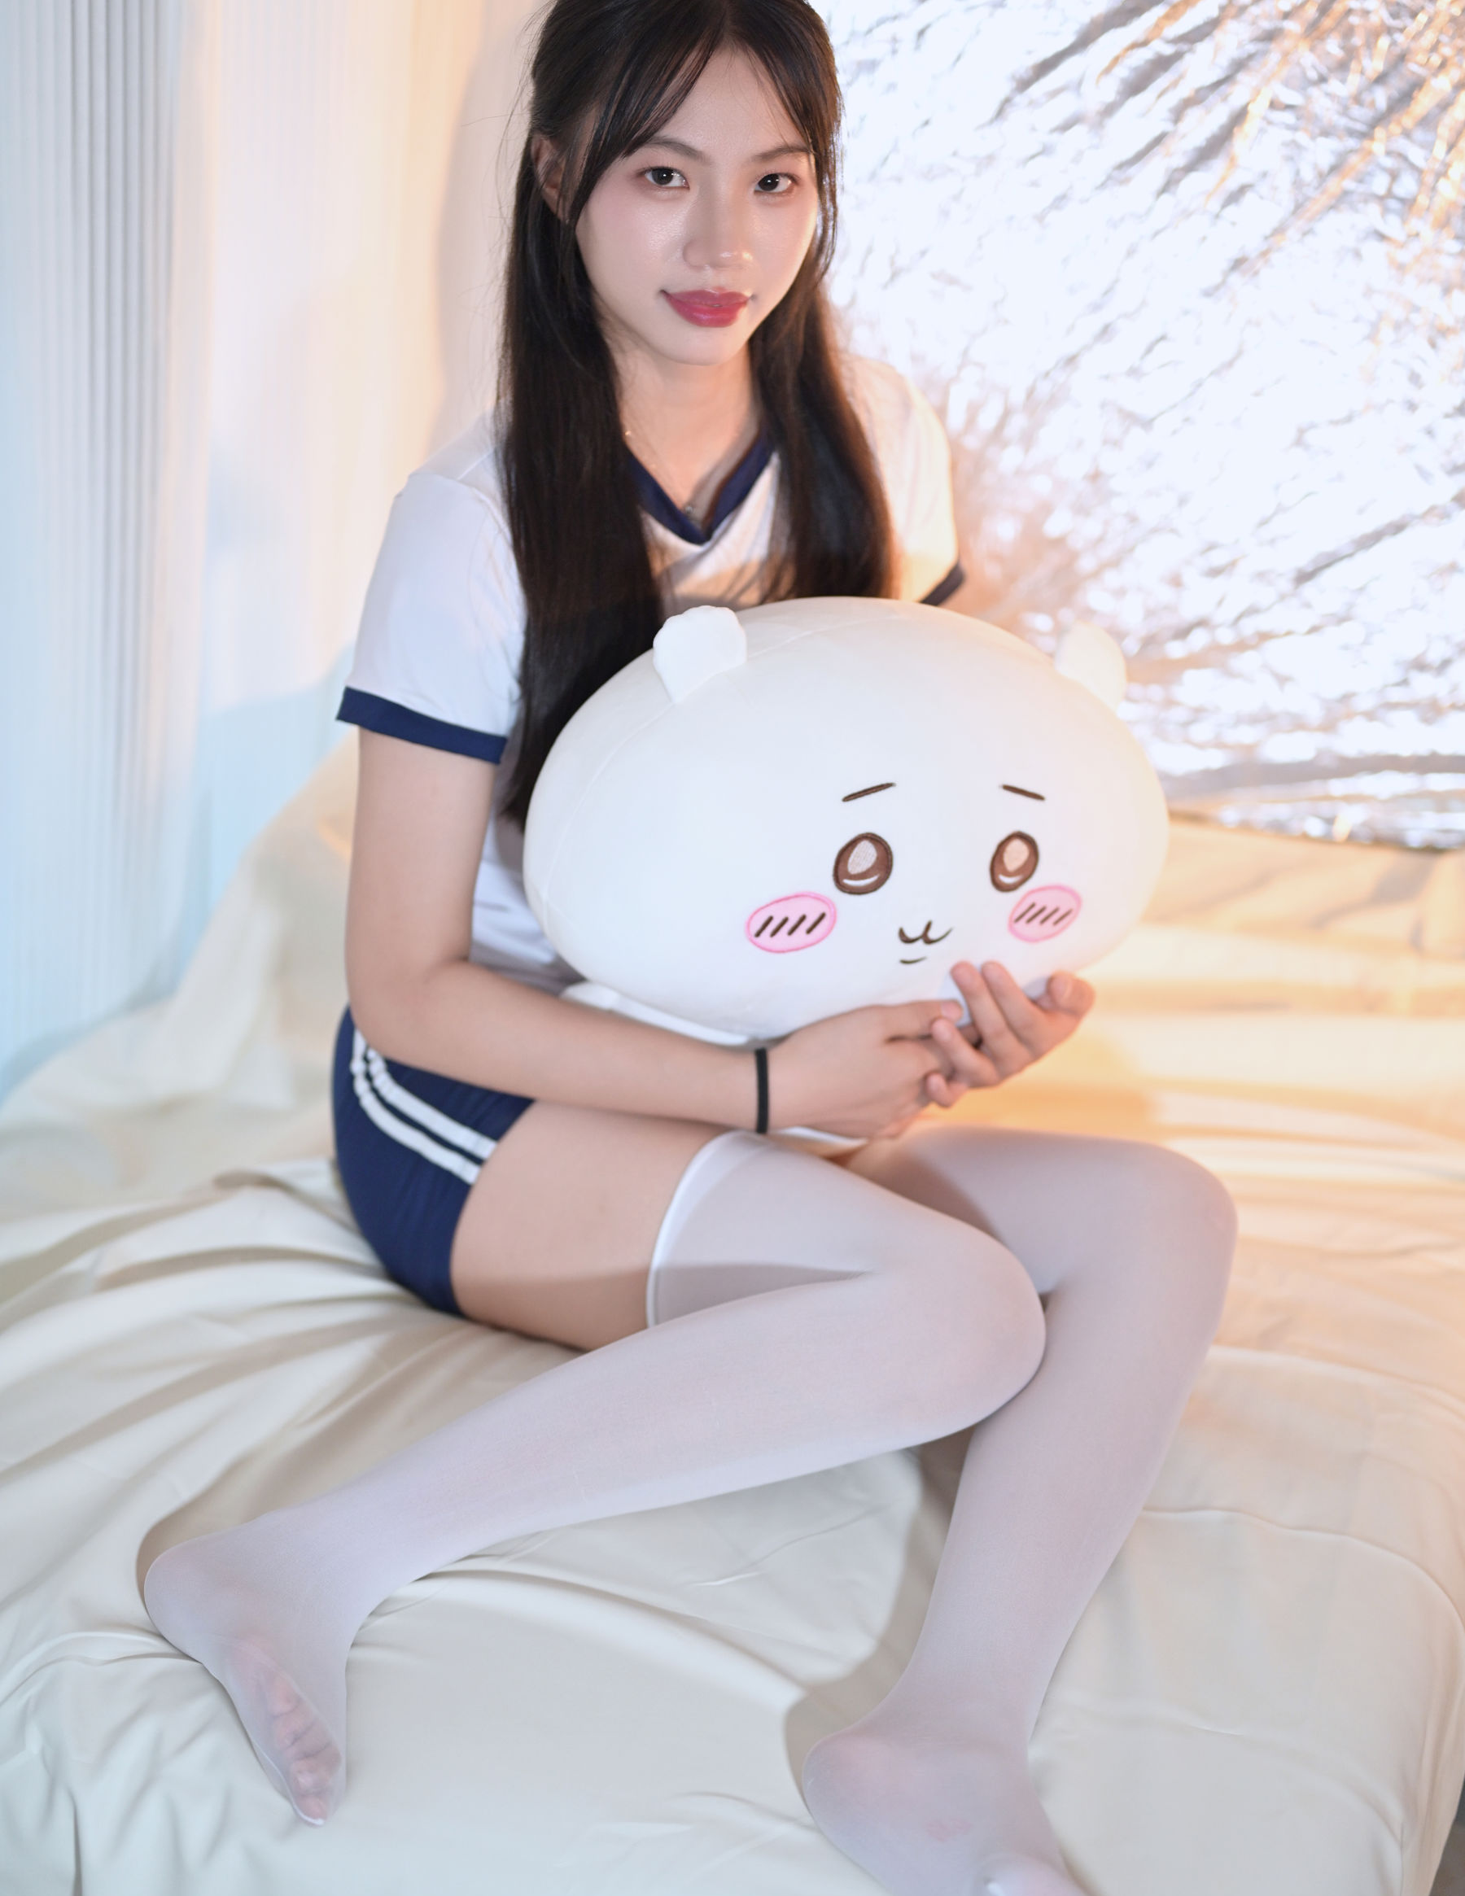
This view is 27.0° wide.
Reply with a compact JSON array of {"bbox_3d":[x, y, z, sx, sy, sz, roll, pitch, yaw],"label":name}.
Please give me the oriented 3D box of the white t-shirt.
[{"bbox_3d":[-0.046,-0.153,1.800,0.400,0.440,0.250,-9,23,-32],"label":"white t-shirt"}]

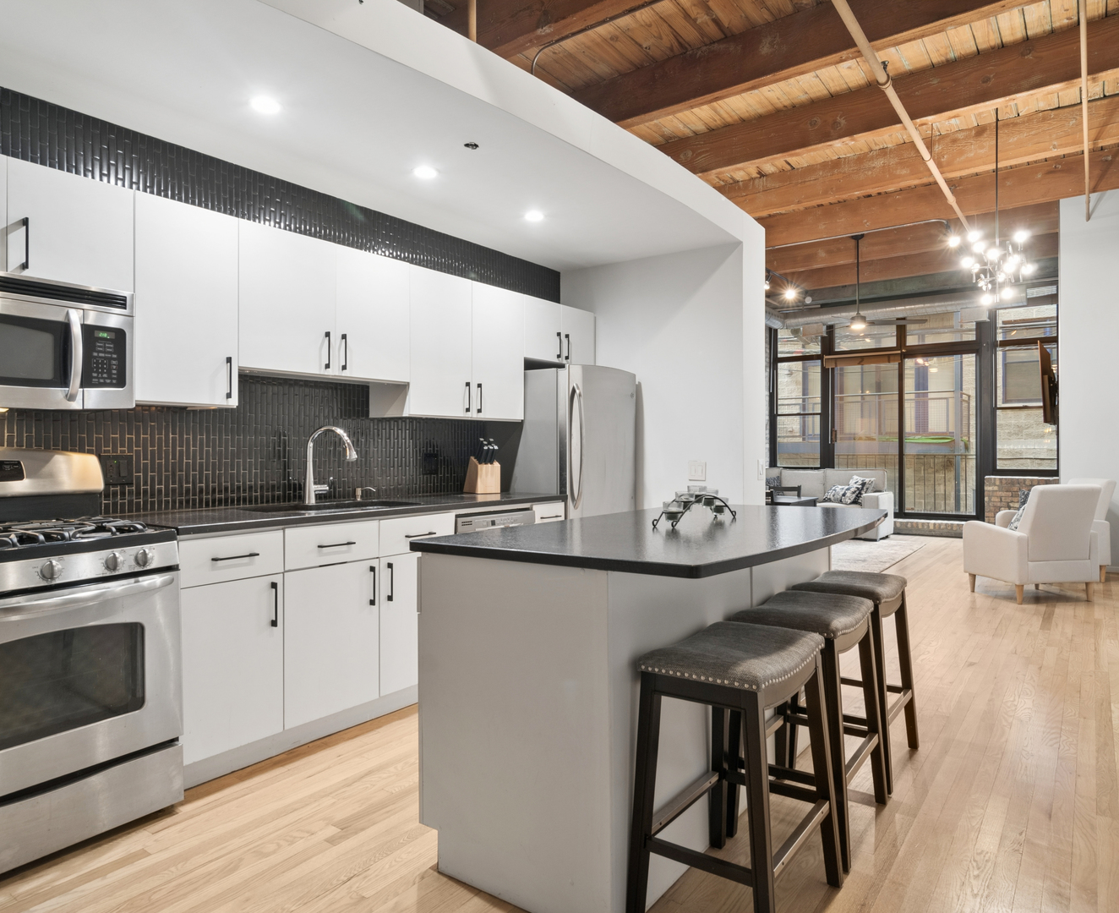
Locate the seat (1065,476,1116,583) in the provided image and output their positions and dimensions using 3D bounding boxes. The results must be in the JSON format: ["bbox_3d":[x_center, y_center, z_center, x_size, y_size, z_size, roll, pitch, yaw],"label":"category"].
[{"bbox_3d":[4.640,0.653,6.370,0.710,0.910,0.690,0,1,2],"label":"seat"}]

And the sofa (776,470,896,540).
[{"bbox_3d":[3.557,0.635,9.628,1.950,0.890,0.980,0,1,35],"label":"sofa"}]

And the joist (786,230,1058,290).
[{"bbox_3d":[4.579,-2.530,9.109,3.400,0.340,0.190,0,1,33],"label":"joist"}]

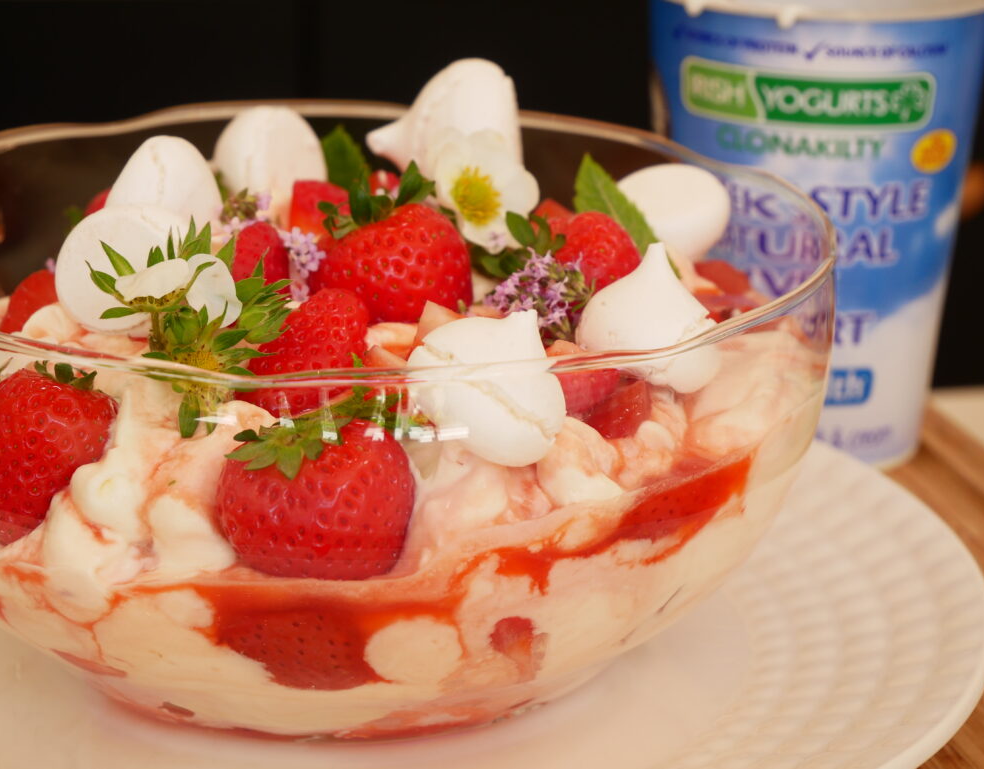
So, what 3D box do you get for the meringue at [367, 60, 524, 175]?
[{"bbox_3d":[-0.013,-0.072,0.655,0.041,0.036,0.036,-13,-1,-6],"label":"meringue"}]

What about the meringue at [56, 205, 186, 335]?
[{"bbox_3d":[-0.093,-0.029,0.592,0.033,0.033,0.029,4,18,11],"label":"meringue"}]

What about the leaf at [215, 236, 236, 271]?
[{"bbox_3d":[-0.055,-0.027,0.487,0.004,0.007,0.003,0,19,0],"label":"leaf"}]

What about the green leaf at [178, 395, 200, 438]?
[{"bbox_3d":[-0.069,0.007,0.536,0.005,0.010,0.003,3,20,5],"label":"green leaf"}]

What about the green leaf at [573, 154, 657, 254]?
[{"bbox_3d":[0.034,-0.047,0.636,0.017,0.036,0.008,-38,0,-1],"label":"green leaf"}]

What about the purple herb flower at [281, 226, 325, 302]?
[{"bbox_3d":[-0.041,-0.026,0.517,0.010,0.017,0.009,0,19,0],"label":"purple herb flower"}]

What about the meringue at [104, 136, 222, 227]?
[{"bbox_3d":[-0.078,-0.046,0.560,0.028,0.026,0.027,0,19,0],"label":"meringue"}]

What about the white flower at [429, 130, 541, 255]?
[{"bbox_3d":[-0.002,-0.051,0.620,0.028,0.031,0.013,3,20,5],"label":"white flower"}]

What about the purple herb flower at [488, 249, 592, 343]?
[{"bbox_3d":[0.010,-0.019,0.515,0.022,0.019,0.018,0,19,0],"label":"purple herb flower"}]

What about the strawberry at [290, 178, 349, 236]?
[{"bbox_3d":[-0.046,-0.047,0.634,0.017,0.017,0.016,1,20,0],"label":"strawberry"}]

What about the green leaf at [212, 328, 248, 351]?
[{"bbox_3d":[-0.053,-0.009,0.480,0.008,0.004,0.004,0,19,0],"label":"green leaf"}]

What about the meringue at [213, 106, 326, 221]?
[{"bbox_3d":[-0.062,-0.062,0.662,0.032,0.032,0.032,1,20,0],"label":"meringue"}]

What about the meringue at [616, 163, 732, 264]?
[{"bbox_3d":[0.045,-0.042,0.585,0.028,0.025,0.027,0,19,0],"label":"meringue"}]

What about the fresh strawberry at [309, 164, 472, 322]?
[{"bbox_3d":[-0.022,-0.030,0.520,0.034,0.034,0.033,0,19,0],"label":"fresh strawberry"}]

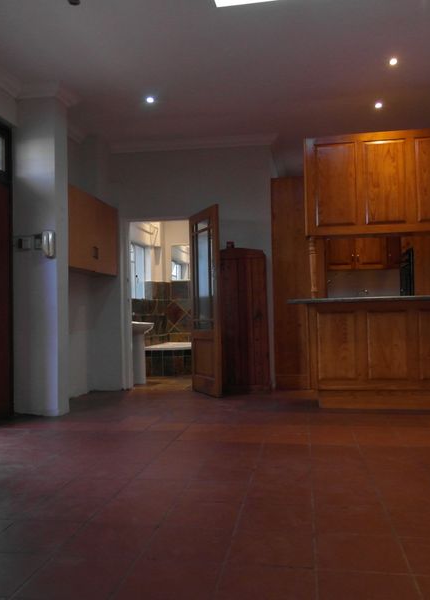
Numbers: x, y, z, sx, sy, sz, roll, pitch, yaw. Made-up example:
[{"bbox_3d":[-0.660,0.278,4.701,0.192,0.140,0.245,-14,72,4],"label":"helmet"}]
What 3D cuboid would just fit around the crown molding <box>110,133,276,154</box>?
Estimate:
[{"bbox_3d":[-0.265,-1.808,6.146,1.978,0.105,0.105,-1,-1,9],"label":"crown molding"}]

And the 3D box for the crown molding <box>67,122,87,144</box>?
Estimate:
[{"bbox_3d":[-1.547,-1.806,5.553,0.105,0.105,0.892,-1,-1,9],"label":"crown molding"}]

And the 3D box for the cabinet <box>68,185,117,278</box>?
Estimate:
[{"bbox_3d":[-1.408,-0.679,5.558,0.350,0.761,1.312,-1,-1,9],"label":"cabinet"}]

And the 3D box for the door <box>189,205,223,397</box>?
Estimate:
[{"bbox_3d":[-0.107,0.010,5.784,0.042,2.013,0.742,0,-2,-22],"label":"door"}]

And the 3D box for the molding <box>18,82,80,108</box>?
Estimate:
[{"bbox_3d":[-1.517,-1.826,4.795,0.472,0.105,0.420,-1,-1,9],"label":"molding"}]

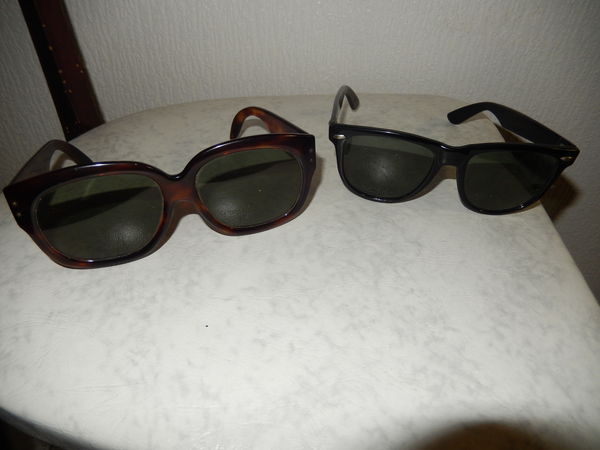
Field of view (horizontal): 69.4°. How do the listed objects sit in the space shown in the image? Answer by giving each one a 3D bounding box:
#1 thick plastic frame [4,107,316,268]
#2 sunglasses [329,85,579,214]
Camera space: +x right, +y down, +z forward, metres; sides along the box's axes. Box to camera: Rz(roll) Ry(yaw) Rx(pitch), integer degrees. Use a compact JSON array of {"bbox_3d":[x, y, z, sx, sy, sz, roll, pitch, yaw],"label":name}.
[{"bbox_3d":[-0.080,-0.045,0.270,0.152,0.057,0.131,-11,37,-16],"label":"thick plastic frame"},{"bbox_3d":[0.095,-0.071,0.316,0.144,0.051,0.148,4,36,5],"label":"sunglasses"}]

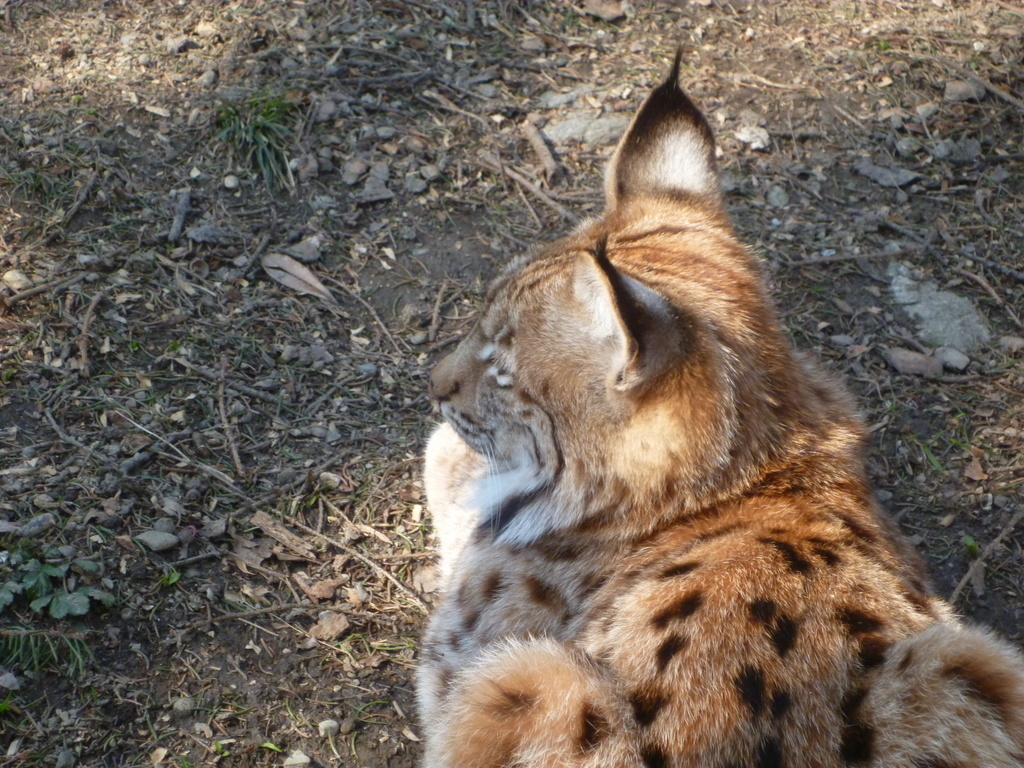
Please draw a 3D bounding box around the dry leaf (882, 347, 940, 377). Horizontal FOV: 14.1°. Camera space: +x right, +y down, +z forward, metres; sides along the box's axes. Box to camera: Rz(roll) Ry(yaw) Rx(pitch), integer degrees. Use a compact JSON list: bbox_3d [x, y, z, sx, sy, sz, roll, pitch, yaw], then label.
[{"bbox_3d":[0.359,-0.019,3.714,0.054,0.016,0.024,15,42,17],"label":"dry leaf"}]

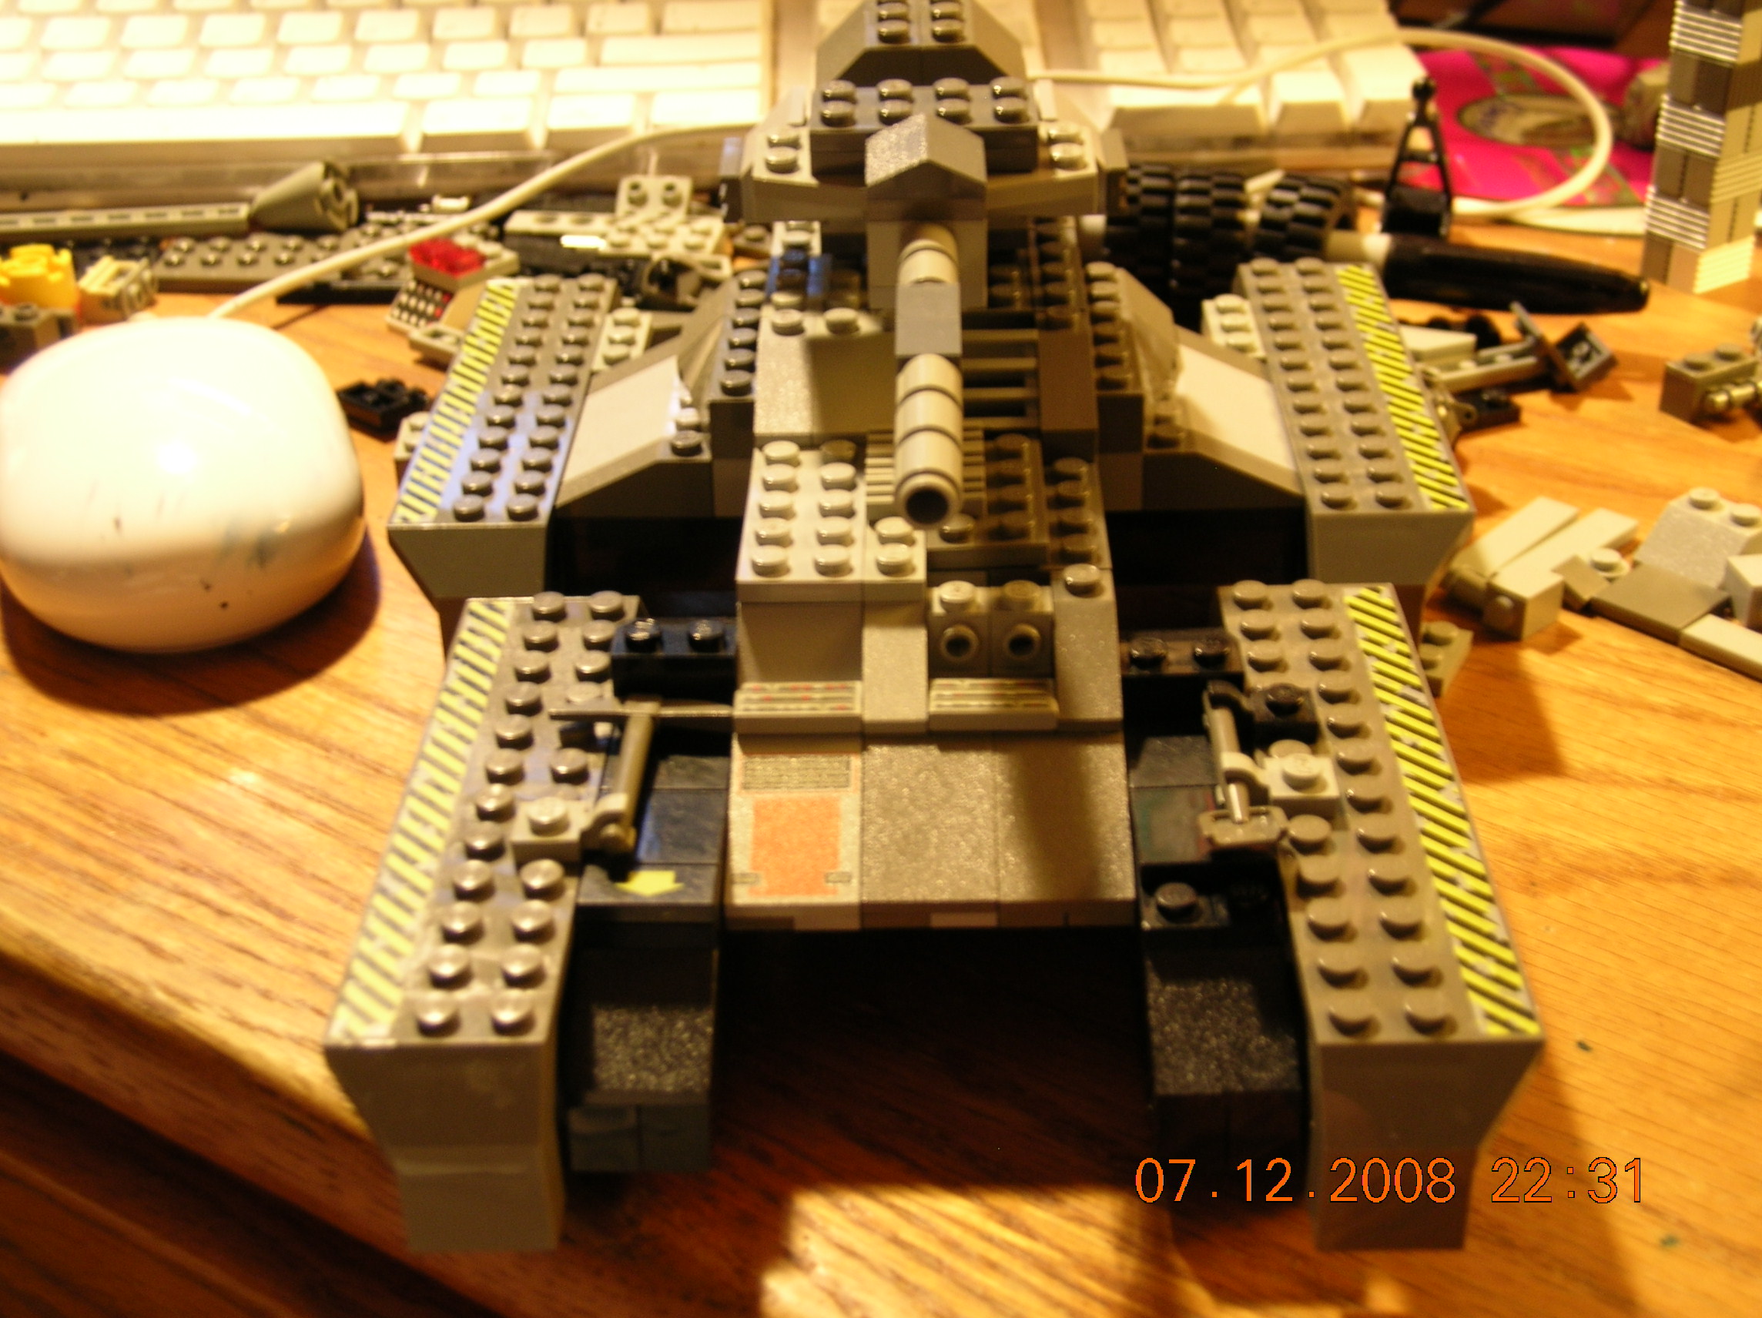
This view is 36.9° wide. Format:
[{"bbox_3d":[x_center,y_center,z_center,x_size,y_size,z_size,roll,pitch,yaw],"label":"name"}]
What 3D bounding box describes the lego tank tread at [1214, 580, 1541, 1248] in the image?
[{"bbox_3d":[0.057,0.027,0.321,0.024,0.031,0.096,-1,31,1],"label":"lego tank tread"}]

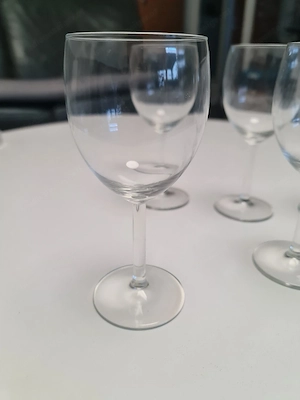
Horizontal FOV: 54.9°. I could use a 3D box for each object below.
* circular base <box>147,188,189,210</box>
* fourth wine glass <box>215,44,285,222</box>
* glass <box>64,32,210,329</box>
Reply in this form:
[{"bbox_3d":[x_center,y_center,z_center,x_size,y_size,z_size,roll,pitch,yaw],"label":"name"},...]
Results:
[{"bbox_3d":[0.016,-0.008,0.387,0.072,0.010,0.072,0,27,0],"label":"circular base"},{"bbox_3d":[0.118,-0.071,0.324,0.082,0.180,0.082,0,27,0],"label":"fourth wine glass"},{"bbox_3d":[-0.007,-0.005,0.192,0.082,0.180,0.082,0,27,0],"label":"glass"}]

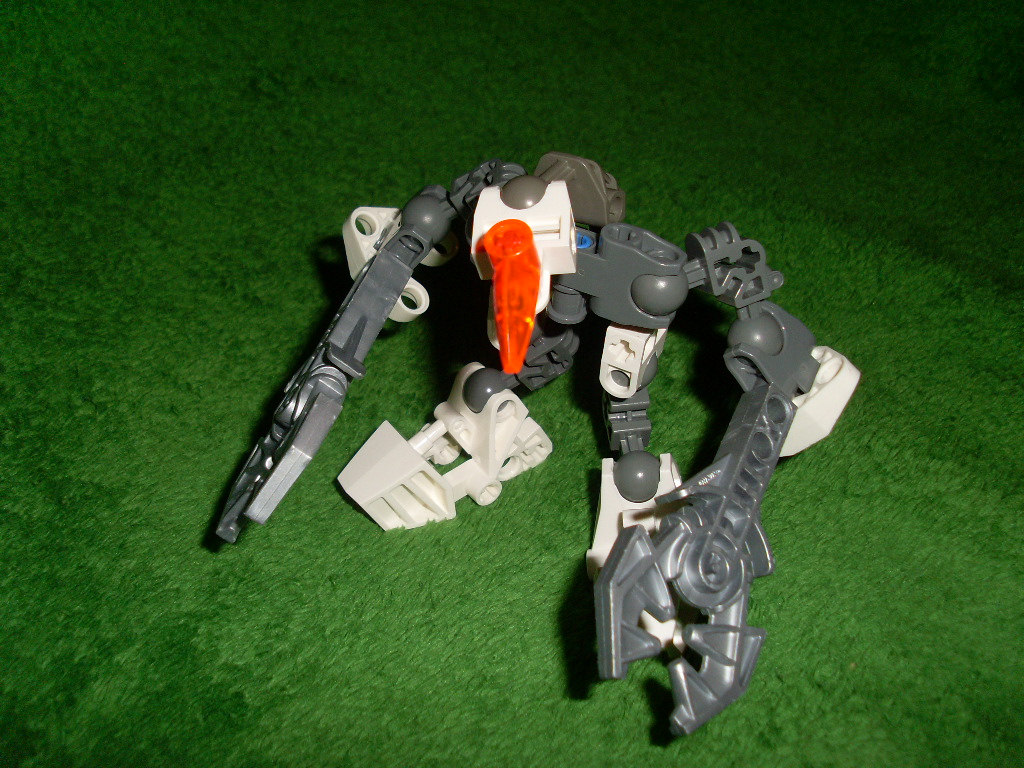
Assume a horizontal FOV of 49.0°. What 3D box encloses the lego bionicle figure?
[{"bbox_3d":[0.007,-0.001,0.218,0.111,0.066,0.093,16,47,15],"label":"lego bionicle figure"}]

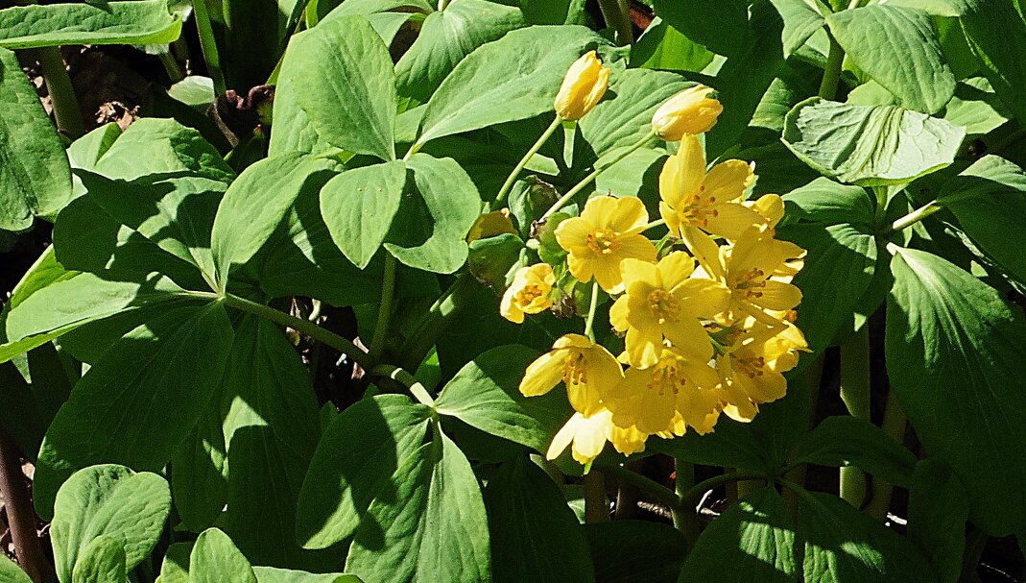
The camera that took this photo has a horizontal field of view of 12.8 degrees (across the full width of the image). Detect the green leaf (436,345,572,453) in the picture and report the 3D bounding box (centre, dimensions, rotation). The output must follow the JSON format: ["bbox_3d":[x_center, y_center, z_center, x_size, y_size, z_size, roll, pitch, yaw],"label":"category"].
[{"bbox_3d":[-0.002,0.024,0.995,0.031,0.008,0.021,15,58,9],"label":"green leaf"}]

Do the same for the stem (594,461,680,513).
[{"bbox_3d":[0.026,0.043,1.000,0.021,0.004,0.004,25,61,8],"label":"stem"}]

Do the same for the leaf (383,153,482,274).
[{"bbox_3d":[-0.018,-0.017,1.000,0.021,0.009,0.027,-13,62,-14],"label":"leaf"}]

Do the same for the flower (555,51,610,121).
[{"bbox_3d":[0.014,-0.041,0.920,0.008,0.015,0.008,28,12,0],"label":"flower"}]

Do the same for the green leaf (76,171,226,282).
[{"bbox_3d":[-0.081,-0.015,1.030,0.026,0.008,0.038,-25,49,-29],"label":"green leaf"}]

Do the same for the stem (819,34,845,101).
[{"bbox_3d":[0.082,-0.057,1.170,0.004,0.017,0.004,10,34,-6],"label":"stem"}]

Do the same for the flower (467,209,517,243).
[{"bbox_3d":[-0.005,-0.014,1.003,0.011,0.009,0.011,14,35,20],"label":"flower"}]

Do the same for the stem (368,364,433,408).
[{"bbox_3d":[-0.023,0.019,0.925,0.017,0.004,0.004,28,0,15],"label":"stem"}]

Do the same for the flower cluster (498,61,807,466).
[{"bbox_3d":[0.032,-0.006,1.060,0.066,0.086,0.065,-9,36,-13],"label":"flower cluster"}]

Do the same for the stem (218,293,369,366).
[{"bbox_3d":[-0.045,0.008,0.935,0.034,0.004,0.004,26,0,9],"label":"stem"}]

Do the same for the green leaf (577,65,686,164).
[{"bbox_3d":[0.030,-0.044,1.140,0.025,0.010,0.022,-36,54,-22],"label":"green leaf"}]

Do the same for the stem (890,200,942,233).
[{"bbox_3d":[0.085,-0.016,0.965,0.013,0.002,0.002,-30,0,0],"label":"stem"}]

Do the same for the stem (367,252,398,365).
[{"bbox_3d":[-0.029,0.004,1.015,0.003,0.025,0.003,10,19,3],"label":"stem"}]

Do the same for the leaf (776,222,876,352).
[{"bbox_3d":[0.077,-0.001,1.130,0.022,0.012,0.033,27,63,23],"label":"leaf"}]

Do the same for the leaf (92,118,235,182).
[{"bbox_3d":[-0.076,-0.030,0.985,0.031,0.008,0.024,12,34,7],"label":"leaf"}]

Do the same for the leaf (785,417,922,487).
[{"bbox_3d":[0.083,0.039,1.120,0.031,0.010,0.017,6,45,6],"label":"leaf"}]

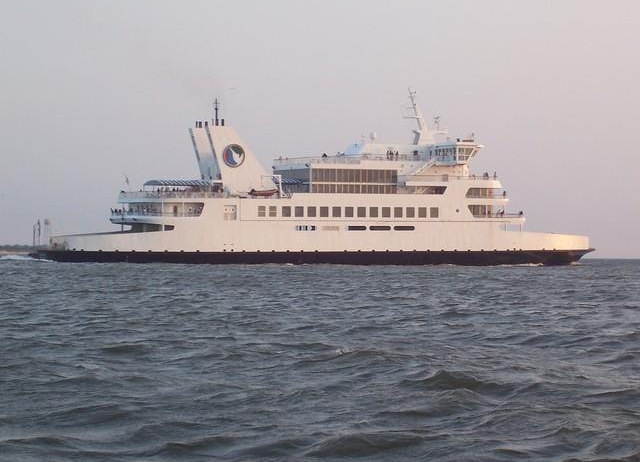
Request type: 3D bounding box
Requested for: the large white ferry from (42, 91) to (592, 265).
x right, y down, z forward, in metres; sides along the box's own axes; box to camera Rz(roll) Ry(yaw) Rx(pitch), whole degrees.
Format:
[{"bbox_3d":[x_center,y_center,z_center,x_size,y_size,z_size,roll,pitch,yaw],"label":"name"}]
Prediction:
[{"bbox_3d":[1.300,-9.300,339.500,97.500,29.600,20.700,1,-1,-24],"label":"large white ferry"}]

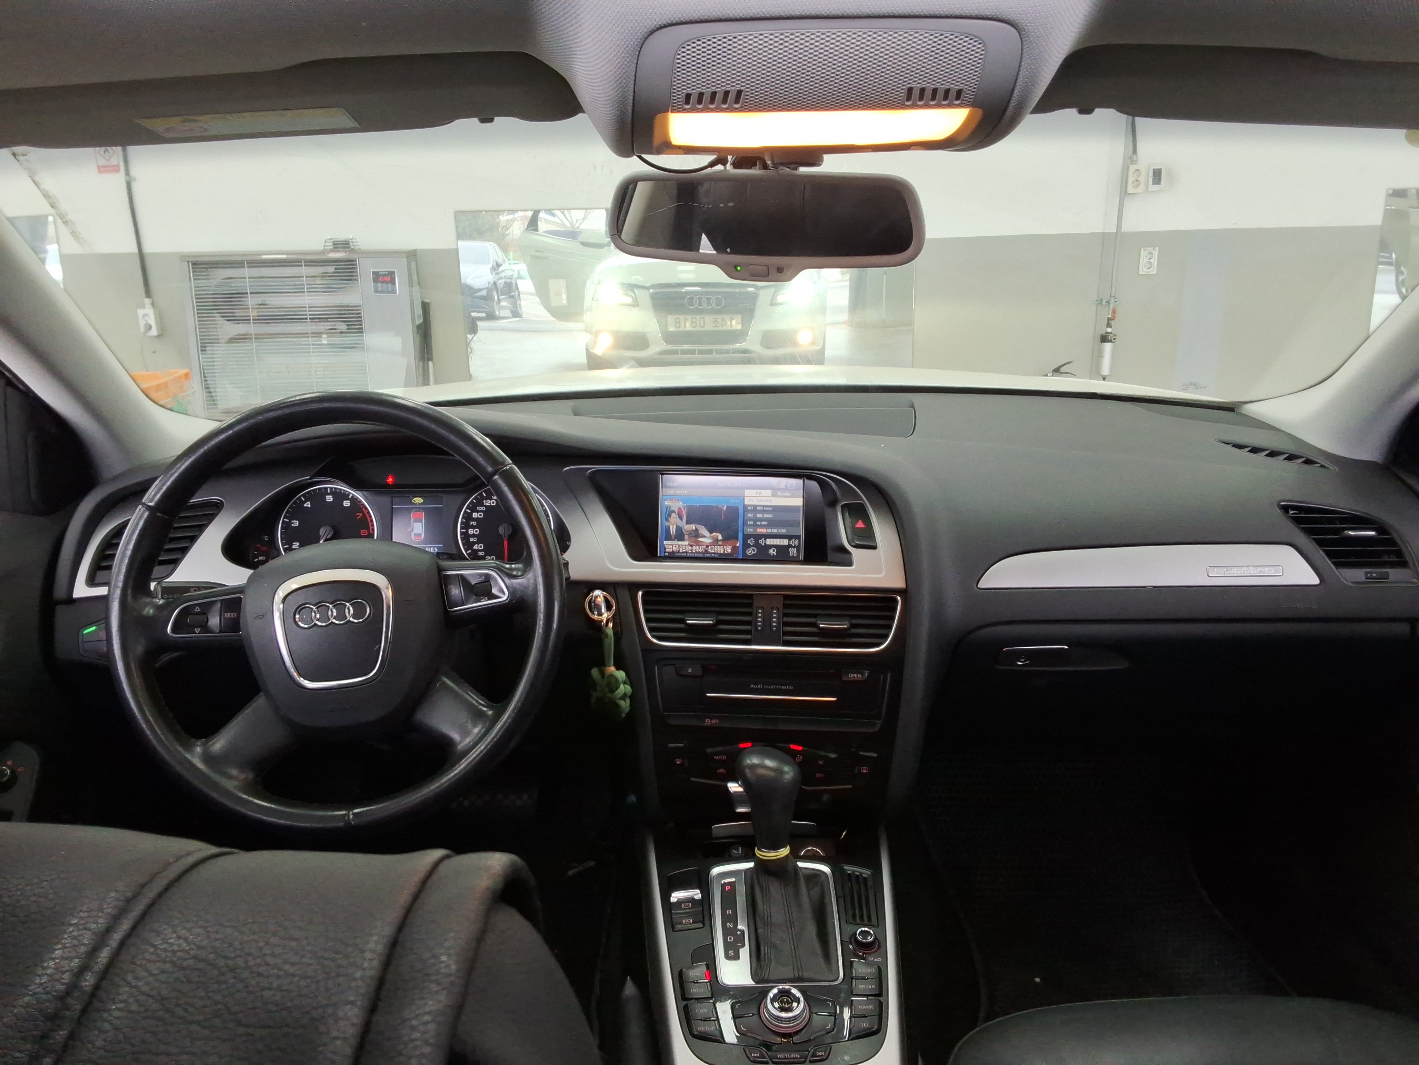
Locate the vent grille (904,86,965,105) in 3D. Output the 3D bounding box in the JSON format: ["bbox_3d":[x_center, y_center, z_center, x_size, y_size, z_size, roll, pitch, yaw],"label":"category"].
[{"bbox_3d":[0.141,-0.275,0.719,0.038,0.006,0.018,-2,-15,-2],"label":"vent grille"}]

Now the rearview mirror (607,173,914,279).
[{"bbox_3d":[0.043,-0.236,0.880,0.243,0.080,0.044,8,19,20],"label":"rearview mirror"}]

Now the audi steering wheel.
[{"bbox_3d":[-0.312,0.061,0.992,0.372,0.372,0.100,-6,-10,-8],"label":"audi steering wheel"}]

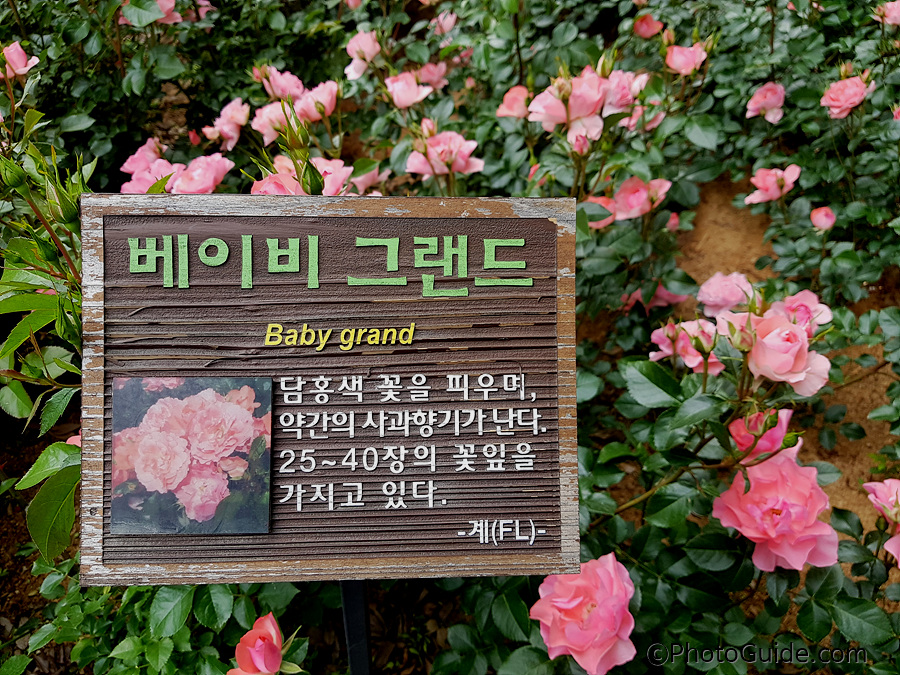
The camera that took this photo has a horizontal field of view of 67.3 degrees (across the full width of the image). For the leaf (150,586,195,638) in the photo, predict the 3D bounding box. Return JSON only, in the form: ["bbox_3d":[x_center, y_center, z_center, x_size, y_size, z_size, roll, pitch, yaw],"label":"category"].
[{"bbox_3d":[-0.245,0.242,0.600,0.036,0.010,0.049,32,53,7],"label":"leaf"}]

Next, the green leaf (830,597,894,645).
[{"bbox_3d":[0.323,0.222,0.530,0.044,0.012,0.036,27,66,32],"label":"green leaf"}]

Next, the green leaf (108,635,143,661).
[{"bbox_3d":[-0.317,0.303,0.660,0.037,0.011,0.025,-20,48,-19],"label":"green leaf"}]

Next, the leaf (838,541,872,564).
[{"bbox_3d":[0.414,0.220,0.690,0.038,0.011,0.025,0,45,0],"label":"leaf"}]

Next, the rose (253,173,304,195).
[{"bbox_3d":[-0.152,-0.129,0.600,0.050,0.038,0.050,-9,55,-12],"label":"rose"}]

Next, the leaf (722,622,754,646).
[{"bbox_3d":[0.318,0.326,0.740,0.032,0.010,0.024,-7,50,7],"label":"leaf"}]

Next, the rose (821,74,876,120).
[{"bbox_3d":[0.557,-0.339,0.950,0.070,0.052,0.057,15,80,23],"label":"rose"}]

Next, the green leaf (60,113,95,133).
[{"bbox_3d":[-0.569,-0.328,1.030,0.054,0.013,0.034,0,41,0],"label":"green leaf"}]

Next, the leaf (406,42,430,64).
[{"bbox_3d":[-0.050,-0.453,1.080,0.044,0.010,0.038,43,77,9],"label":"leaf"}]

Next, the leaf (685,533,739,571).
[{"bbox_3d":[0.201,0.165,0.520,0.039,0.012,0.031,0,56,11],"label":"leaf"}]

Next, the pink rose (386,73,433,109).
[{"bbox_3d":[-0.058,-0.351,0.960,0.065,0.046,0.060,2,37,0],"label":"pink rose"}]

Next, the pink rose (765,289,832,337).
[{"bbox_3d":[0.351,-0.024,0.680,0.063,0.050,0.052,5,71,7],"label":"pink rose"}]

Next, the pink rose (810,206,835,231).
[{"bbox_3d":[0.512,-0.164,0.930,0.033,0.035,0.033,4,32,7],"label":"pink rose"}]

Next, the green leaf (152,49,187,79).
[{"bbox_3d":[-0.386,-0.376,0.930,0.045,0.012,0.036,14,72,-11],"label":"green leaf"}]

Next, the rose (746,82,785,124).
[{"bbox_3d":[0.457,-0.339,0.980,0.055,0.050,0.053,19,58,18],"label":"rose"}]

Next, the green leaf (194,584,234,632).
[{"bbox_3d":[-0.212,0.242,0.610,0.036,0.010,0.049,-10,59,-21],"label":"green leaf"}]

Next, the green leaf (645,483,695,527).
[{"bbox_3d":[0.166,0.125,0.510,0.043,0.012,0.032,-28,58,-8],"label":"green leaf"}]

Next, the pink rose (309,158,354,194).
[{"bbox_3d":[-0.146,-0.193,0.820,0.058,0.055,0.055,0,32,0],"label":"pink rose"}]

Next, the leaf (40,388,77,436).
[{"bbox_3d":[-0.248,0.048,0.430,0.042,0.012,0.020,-48,50,8],"label":"leaf"}]

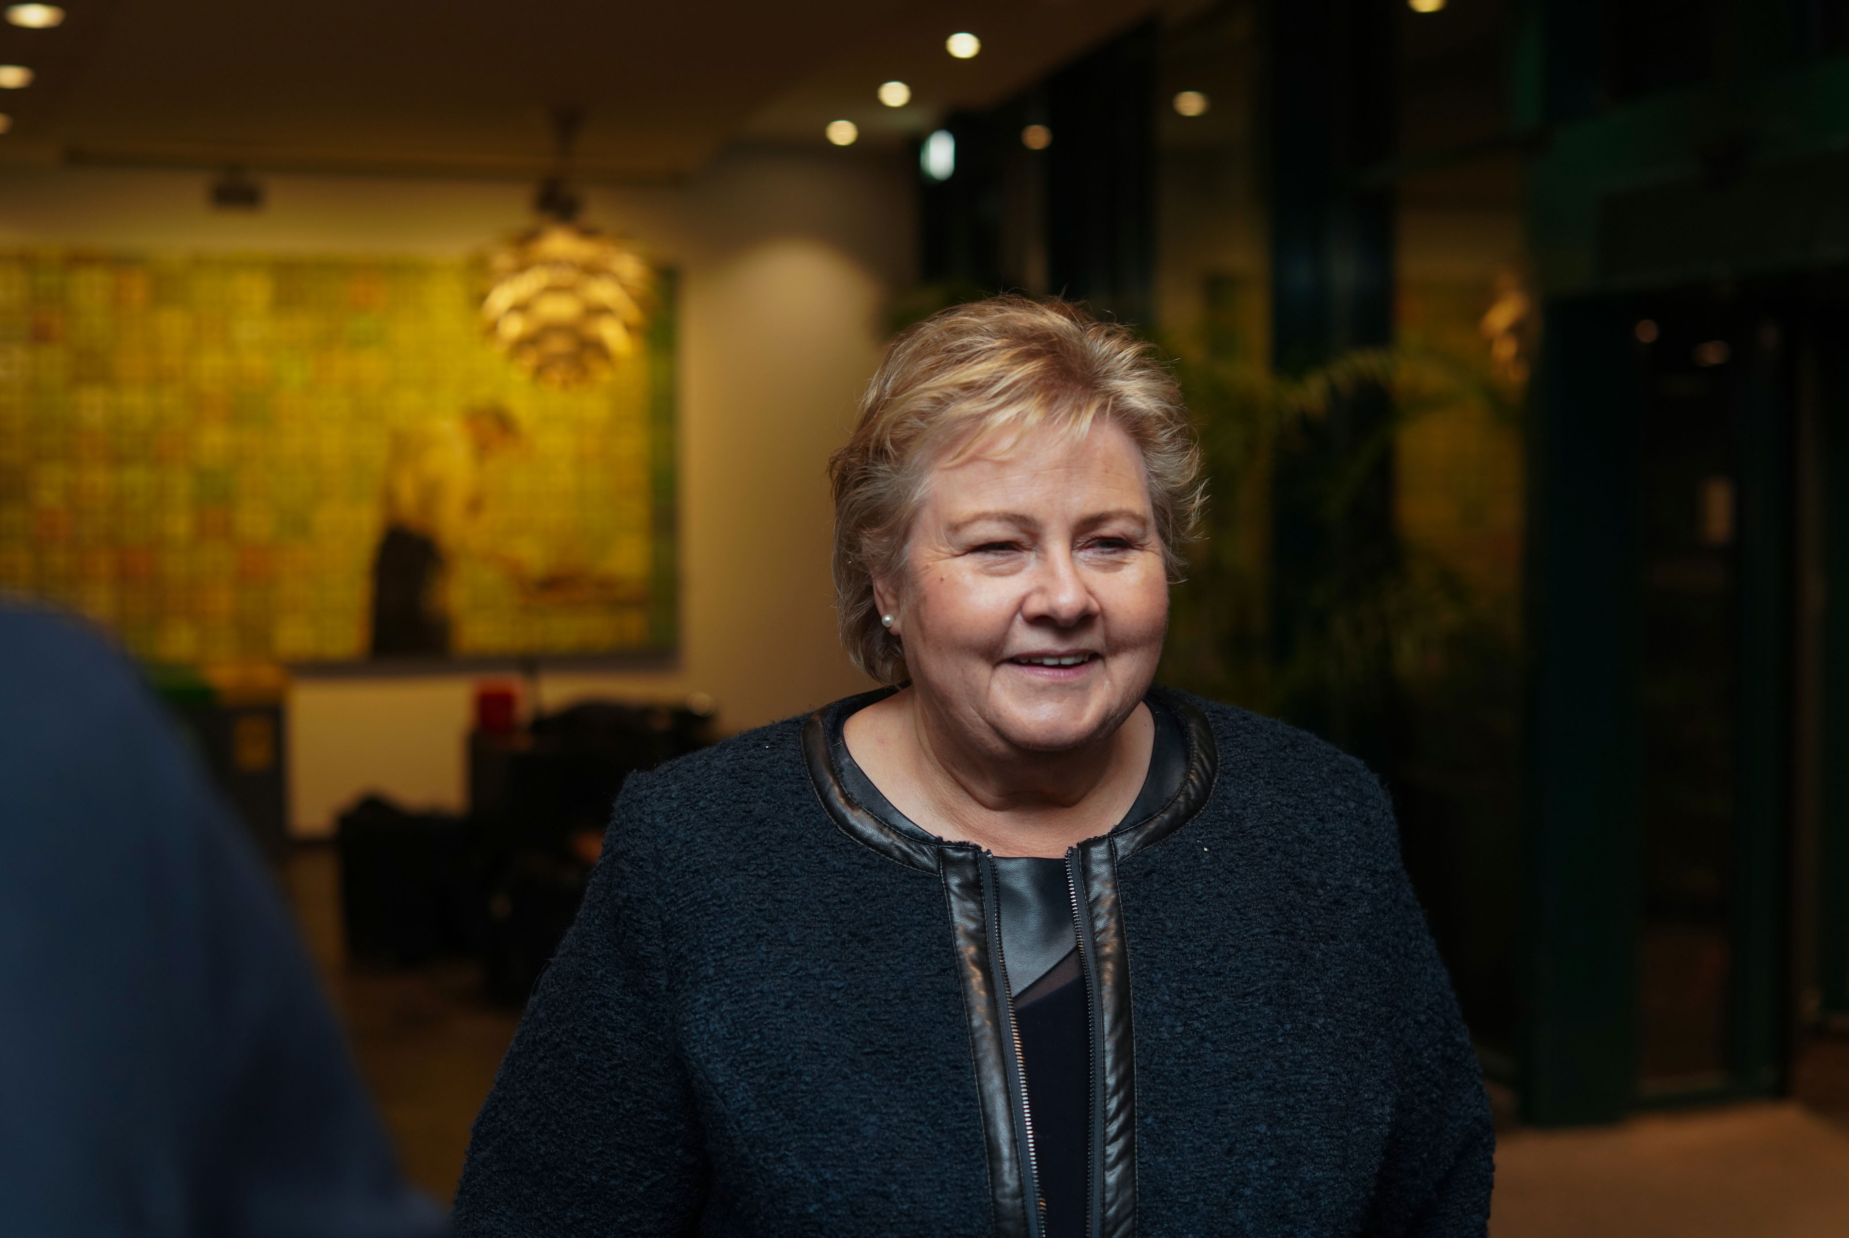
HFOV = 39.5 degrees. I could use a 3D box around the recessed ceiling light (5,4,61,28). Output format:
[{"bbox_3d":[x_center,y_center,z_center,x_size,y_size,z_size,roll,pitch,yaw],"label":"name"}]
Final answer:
[{"bbox_3d":[-2.350,-1.591,6.800,0.150,0.040,0.150,-1,4,-20],"label":"recessed ceiling light"}]

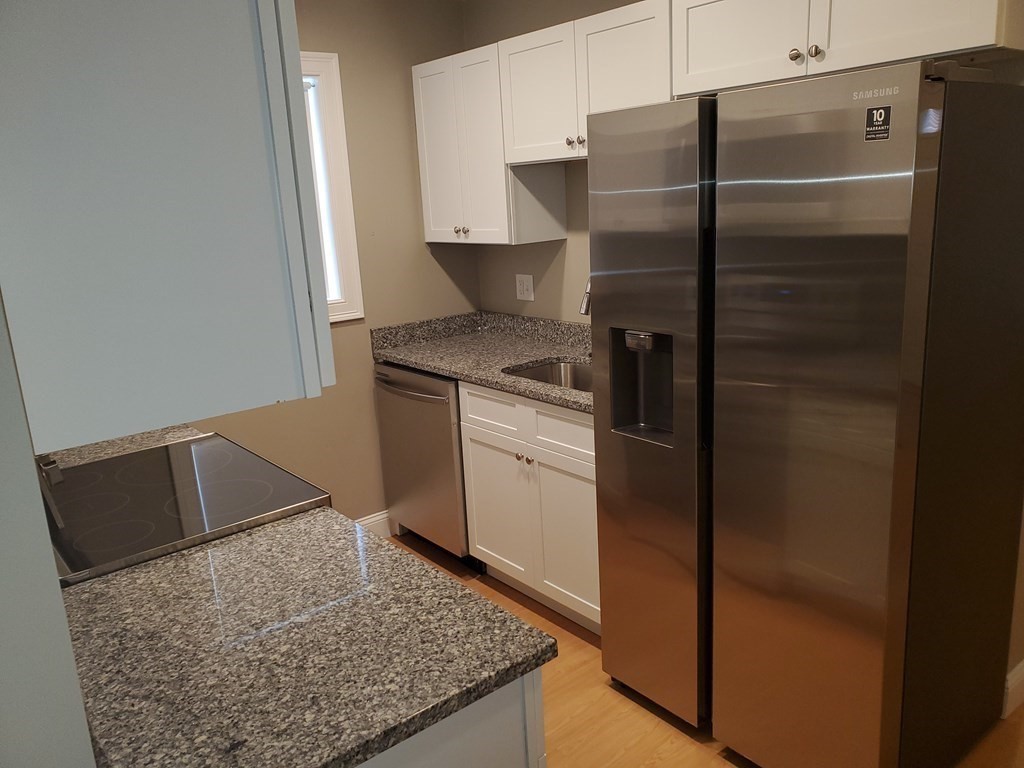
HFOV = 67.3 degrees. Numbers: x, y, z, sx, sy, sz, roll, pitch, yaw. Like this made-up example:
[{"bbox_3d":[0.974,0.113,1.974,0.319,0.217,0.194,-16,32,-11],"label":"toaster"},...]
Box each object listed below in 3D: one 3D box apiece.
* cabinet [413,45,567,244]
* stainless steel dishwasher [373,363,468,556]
[{"bbox_3d":[-0.109,-1.023,3.384,0.335,0.768,0.621,-14,18,-38],"label":"cabinet"},{"bbox_3d":[-0.200,0.288,3.579,0.640,0.819,0.602,-14,18,-38],"label":"stainless steel dishwasher"}]

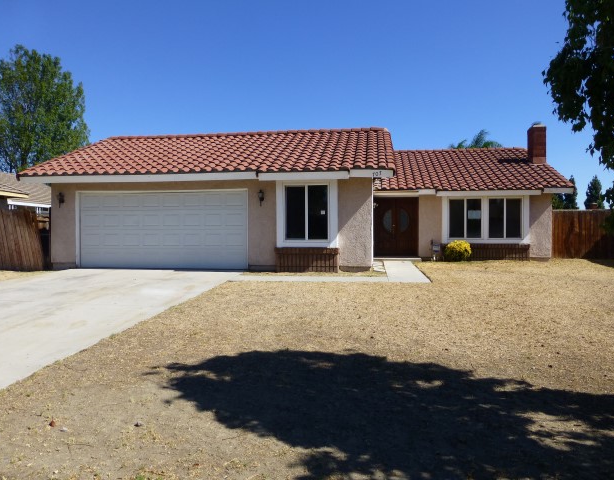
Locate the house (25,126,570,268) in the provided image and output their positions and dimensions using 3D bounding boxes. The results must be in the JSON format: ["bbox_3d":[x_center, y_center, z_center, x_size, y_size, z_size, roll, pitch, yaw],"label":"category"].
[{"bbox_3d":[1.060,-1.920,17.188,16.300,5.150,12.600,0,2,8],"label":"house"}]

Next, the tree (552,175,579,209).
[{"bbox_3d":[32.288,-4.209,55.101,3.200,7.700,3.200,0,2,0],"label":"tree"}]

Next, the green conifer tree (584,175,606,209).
[{"bbox_3d":[35.697,-4.209,55.101,2.900,7.700,2.900,0,2,0],"label":"green conifer tree"}]

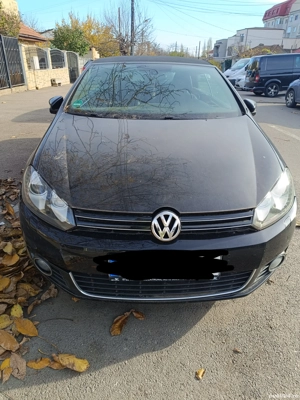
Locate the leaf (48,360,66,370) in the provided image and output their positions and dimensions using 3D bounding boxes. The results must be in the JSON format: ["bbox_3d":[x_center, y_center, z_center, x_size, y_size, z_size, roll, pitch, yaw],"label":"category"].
[{"bbox_3d":[-0.440,0.786,1.312,0.080,0.020,0.038,15,28,26],"label":"leaf"}]

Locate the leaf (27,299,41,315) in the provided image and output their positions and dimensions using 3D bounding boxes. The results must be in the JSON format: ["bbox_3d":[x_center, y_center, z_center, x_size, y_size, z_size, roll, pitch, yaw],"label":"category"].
[{"bbox_3d":[-0.704,0.639,1.668,0.046,0.035,0.110,10,27,19],"label":"leaf"}]

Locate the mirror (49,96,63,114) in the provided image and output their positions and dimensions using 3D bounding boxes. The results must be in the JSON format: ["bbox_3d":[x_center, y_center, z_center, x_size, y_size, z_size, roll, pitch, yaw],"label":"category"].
[{"bbox_3d":[-0.859,-0.911,2.686,0.180,0.160,0.130,1,25,-1],"label":"mirror"}]

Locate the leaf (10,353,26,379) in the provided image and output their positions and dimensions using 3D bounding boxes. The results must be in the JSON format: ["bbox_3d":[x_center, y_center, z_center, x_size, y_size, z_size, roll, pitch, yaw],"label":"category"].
[{"bbox_3d":[-0.625,0.781,1.314,0.068,0.020,0.162,-9,27,-20],"label":"leaf"}]

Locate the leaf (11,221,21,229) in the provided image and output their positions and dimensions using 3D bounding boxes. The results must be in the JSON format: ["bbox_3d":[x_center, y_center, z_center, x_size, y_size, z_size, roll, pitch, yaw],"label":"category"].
[{"bbox_3d":[-1.184,0.216,2.447,0.068,0.025,0.139,-9,27,-21],"label":"leaf"}]

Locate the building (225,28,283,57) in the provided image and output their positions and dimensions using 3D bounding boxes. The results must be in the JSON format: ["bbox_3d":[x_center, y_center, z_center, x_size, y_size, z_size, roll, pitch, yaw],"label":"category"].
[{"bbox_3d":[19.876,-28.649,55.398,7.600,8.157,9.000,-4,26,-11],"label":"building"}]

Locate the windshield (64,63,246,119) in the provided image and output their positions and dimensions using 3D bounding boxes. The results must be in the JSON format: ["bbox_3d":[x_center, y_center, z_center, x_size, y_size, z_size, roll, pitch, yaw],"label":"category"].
[{"bbox_3d":[0.044,-0.932,2.332,1.440,0.150,0.790,0,57,-2],"label":"windshield"}]

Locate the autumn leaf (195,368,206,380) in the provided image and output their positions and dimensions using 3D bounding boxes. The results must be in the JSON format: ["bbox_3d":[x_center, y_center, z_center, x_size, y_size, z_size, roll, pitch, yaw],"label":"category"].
[{"bbox_3d":[0.243,0.828,1.327,0.033,0.025,0.055,23,34,39],"label":"autumn leaf"}]

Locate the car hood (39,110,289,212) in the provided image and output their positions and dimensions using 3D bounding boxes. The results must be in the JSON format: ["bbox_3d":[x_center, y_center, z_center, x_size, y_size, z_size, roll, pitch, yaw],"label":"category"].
[{"bbox_3d":[0.063,-0.300,1.715,1.450,0.190,1.040,0,39,-2],"label":"car hood"}]

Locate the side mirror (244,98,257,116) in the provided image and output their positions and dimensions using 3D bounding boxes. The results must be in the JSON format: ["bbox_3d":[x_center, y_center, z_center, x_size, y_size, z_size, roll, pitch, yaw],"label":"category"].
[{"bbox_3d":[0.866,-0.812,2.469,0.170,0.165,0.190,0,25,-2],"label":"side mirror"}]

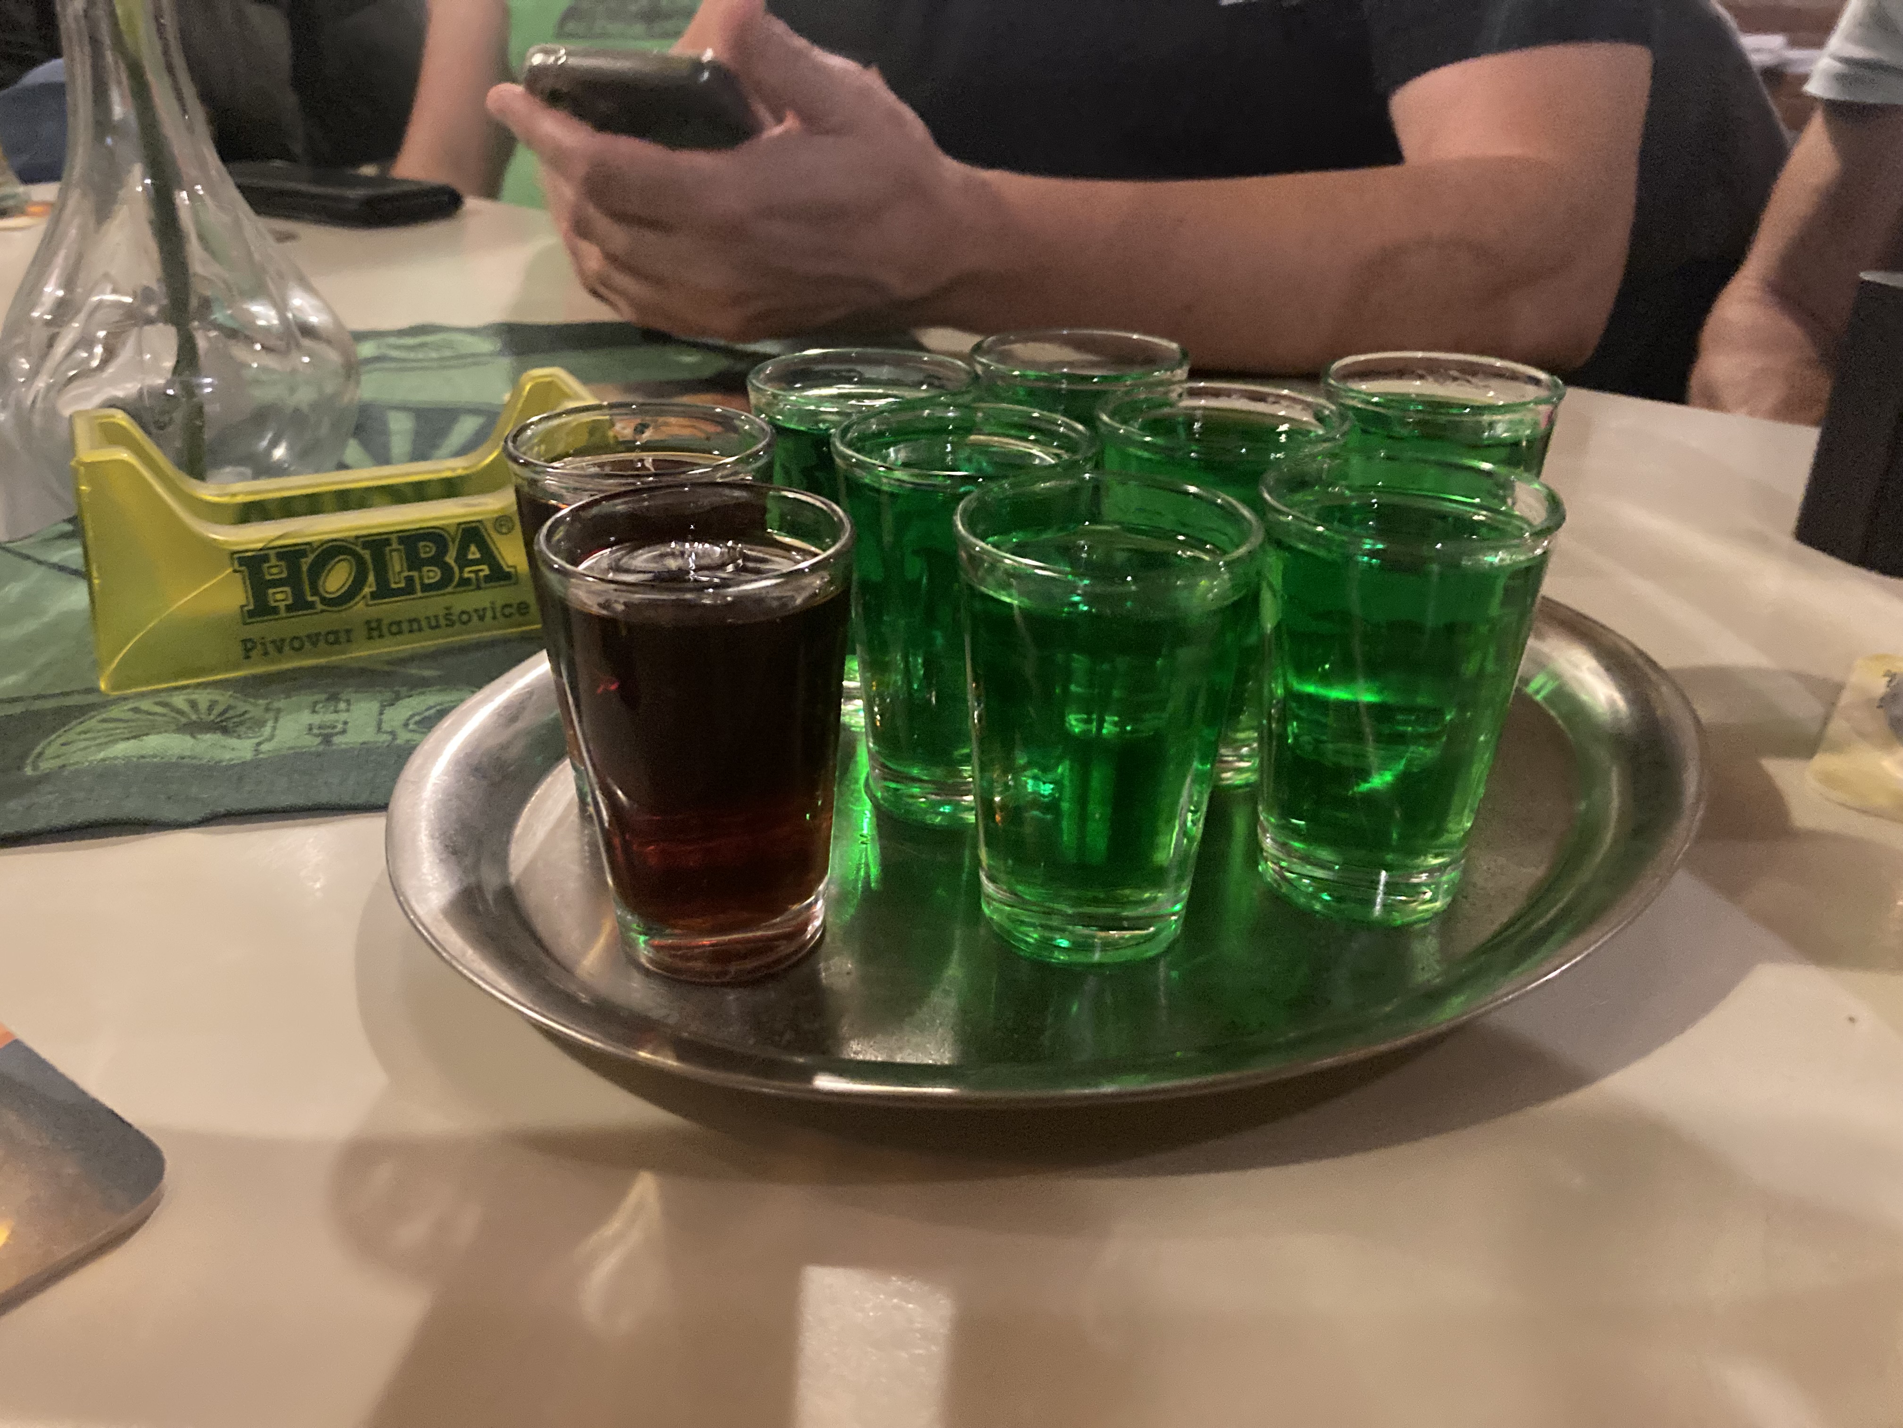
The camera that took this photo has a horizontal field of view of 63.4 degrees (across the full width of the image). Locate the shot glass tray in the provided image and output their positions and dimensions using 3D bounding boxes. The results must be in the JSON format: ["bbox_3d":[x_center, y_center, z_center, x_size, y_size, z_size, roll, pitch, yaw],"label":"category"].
[{"bbox_3d":[0.023,0.006,0.290,0.246,0.014,0.202,-16,31,-30],"label":"shot glass tray"}]

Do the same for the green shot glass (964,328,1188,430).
[{"bbox_3d":[0.026,-0.043,0.327,0.044,0.066,0.044,1,27,0],"label":"green shot glass"}]

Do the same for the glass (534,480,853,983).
[{"bbox_3d":[-0.036,0.004,0.233,0.044,0.066,0.044,1,27,0],"label":"glass"}]

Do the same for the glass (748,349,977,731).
[{"bbox_3d":[-0.017,-0.035,0.309,0.044,0.066,0.044,1,27,0],"label":"glass"}]

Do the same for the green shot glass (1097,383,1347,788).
[{"bbox_3d":[0.048,-0.023,0.288,0.044,0.066,0.044,1,27,0],"label":"green shot glass"}]

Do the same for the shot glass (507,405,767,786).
[{"bbox_3d":[-0.052,-0.017,0.274,0.044,0.066,0.044,1,27,0],"label":"shot glass"}]

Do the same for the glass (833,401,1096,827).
[{"bbox_3d":[0.002,-0.017,0.275,0.044,0.066,0.044,1,27,0],"label":"glass"}]

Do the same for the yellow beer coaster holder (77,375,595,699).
[{"bbox_3d":[-0.133,-0.045,0.349,0.113,0.049,0.042,-12,30,-23],"label":"yellow beer coaster holder"}]

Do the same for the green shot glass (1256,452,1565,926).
[{"bbox_3d":[0.069,-0.003,0.249,0.044,0.066,0.044,1,27,0],"label":"green shot glass"}]

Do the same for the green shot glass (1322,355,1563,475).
[{"bbox_3d":[0.094,-0.035,0.312,0.044,0.066,0.044,1,27,0],"label":"green shot glass"}]

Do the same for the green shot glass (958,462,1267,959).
[{"bbox_3d":[0.022,0.002,0.238,0.044,0.066,0.044,1,27,0],"label":"green shot glass"}]

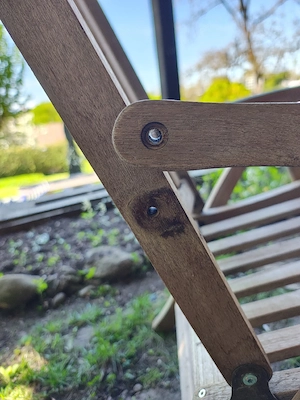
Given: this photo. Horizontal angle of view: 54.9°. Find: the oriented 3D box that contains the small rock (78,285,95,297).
[{"bbox_3d":[-0.224,0.320,1.020,0.053,0.028,0.038,-5,16,0],"label":"small rock"}]

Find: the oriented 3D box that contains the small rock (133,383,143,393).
[{"bbox_3d":[-0.029,0.441,0.680,0.023,0.017,0.022,-5,16,0],"label":"small rock"}]

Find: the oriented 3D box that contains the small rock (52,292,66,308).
[{"bbox_3d":[-0.304,0.337,0.970,0.044,0.036,0.042,-5,16,0],"label":"small rock"}]

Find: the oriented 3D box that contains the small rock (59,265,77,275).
[{"bbox_3d":[-0.328,0.277,1.150,0.070,0.028,0.045,-5,16,0],"label":"small rock"}]

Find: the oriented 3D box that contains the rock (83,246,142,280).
[{"bbox_3d":[-0.147,0.251,1.160,0.225,0.095,0.150,-5,16,0],"label":"rock"}]

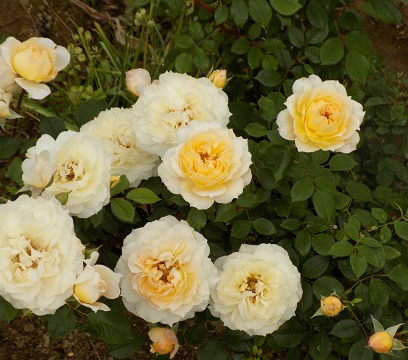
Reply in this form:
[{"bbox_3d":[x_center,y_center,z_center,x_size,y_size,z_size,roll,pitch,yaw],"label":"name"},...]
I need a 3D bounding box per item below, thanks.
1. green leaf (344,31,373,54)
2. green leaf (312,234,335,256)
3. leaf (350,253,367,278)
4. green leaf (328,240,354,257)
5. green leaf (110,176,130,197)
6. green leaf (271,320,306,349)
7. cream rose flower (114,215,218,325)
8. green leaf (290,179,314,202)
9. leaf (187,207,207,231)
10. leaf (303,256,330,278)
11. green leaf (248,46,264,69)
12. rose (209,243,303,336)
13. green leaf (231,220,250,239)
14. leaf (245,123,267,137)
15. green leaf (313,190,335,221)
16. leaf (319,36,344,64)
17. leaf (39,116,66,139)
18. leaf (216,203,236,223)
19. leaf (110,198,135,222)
[{"bbox_3d":[0.176,-0.152,1.360,0.033,0.008,0.028,27,66,6],"label":"green leaf"},{"bbox_3d":[0.118,0.065,1.180,0.026,0.005,0.022,41,73,16],"label":"green leaf"},{"bbox_3d":[0.152,0.085,1.180,0.016,0.008,0.025,-1,76,0],"label":"leaf"},{"bbox_3d":[0.134,0.067,1.160,0.025,0.005,0.018,-18,68,-7],"label":"green leaf"},{"bbox_3d":[-0.084,0.008,1.200,0.018,0.006,0.029,35,72,13],"label":"green leaf"},{"bbox_3d":[0.090,0.163,1.260,0.037,0.007,0.030,-2,70,-1],"label":"green leaf"},{"bbox_3d":[-0.036,0.087,1.160,0.098,0.055,0.103,-2,81,-2],"label":"cream rose flower"},{"bbox_3d":[0.104,0.011,1.260,0.022,0.008,0.035,38,69,17],"label":"green leaf"},{"bbox_3d":[-0.008,0.041,1.290,0.021,0.006,0.032,-3,62,-1],"label":"leaf"},{"bbox_3d":[0.116,0.089,1.230,0.036,0.006,0.021,-40,73,-15],"label":"leaf"},{"bbox_3d":[0.061,-0.146,1.420,0.018,0.006,0.030,6,68,2],"label":"green leaf"},{"bbox_3d":[0.048,0.101,1.100,0.085,0.050,0.085,0,73,6],"label":"rose"},{"bbox_3d":[0.036,0.049,1.180,0.024,0.005,0.019,-41,73,-16],"label":"green leaf"},{"bbox_3d":[0.056,-0.053,1.300,0.025,0.006,0.017,6,68,2],"label":"leaf"},{"bbox_3d":[0.127,0.027,1.250,0.021,0.006,0.035,-16,68,-6],"label":"green leaf"},{"bbox_3d":[0.146,-0.146,1.350,0.024,0.008,0.042,36,71,15],"label":"leaf"},{"bbox_3d":[-0.168,-0.055,1.320,0.025,0.006,0.039,-37,72,-14],"label":"leaf"},{"bbox_3d":[0.023,0.034,1.260,0.019,0.008,0.029,36,69,17],"label":"leaf"},{"bbox_3d":[-0.076,0.029,1.120,0.020,0.005,0.032,-38,72,-15],"label":"leaf"}]

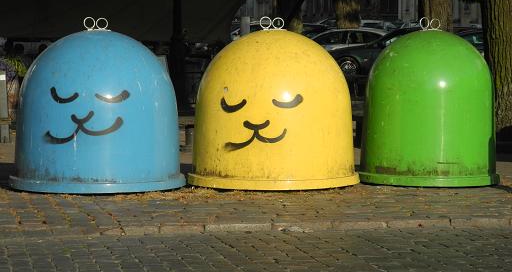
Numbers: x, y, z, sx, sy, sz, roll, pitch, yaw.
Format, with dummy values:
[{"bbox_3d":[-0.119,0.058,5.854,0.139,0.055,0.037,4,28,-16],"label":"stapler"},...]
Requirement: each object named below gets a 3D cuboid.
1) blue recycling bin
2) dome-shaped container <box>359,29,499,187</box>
[{"bbox_3d":[-1.484,-0.257,24.050,1.660,1.474,1.660,0,3,7],"label":"blue recycling bin"},{"bbox_3d":[1.698,-0.292,25.000,1.380,1.487,1.380,0,3,0],"label":"dome-shaped container"}]

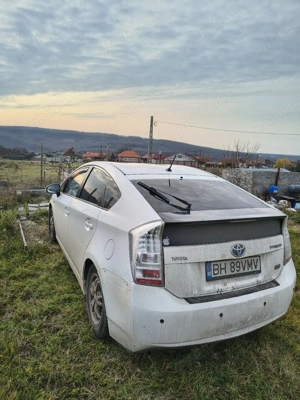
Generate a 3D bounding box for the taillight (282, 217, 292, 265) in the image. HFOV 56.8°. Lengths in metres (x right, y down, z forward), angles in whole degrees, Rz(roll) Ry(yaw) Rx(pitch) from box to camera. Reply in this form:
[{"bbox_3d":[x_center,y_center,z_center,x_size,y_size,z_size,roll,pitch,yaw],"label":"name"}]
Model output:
[{"bbox_3d":[1.194,0.338,2.449,0.205,0.420,0.240,-1,9,-27],"label":"taillight"}]

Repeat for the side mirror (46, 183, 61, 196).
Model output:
[{"bbox_3d":[-1.384,-0.141,3.986,0.220,0.170,0.140,-1,9,-27],"label":"side mirror"}]

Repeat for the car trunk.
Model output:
[{"bbox_3d":[0.590,0.385,2.145,1.190,0.570,0.310,-1,9,-27],"label":"car trunk"}]

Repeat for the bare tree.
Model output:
[{"bbox_3d":[10.889,-4.939,33.000,4.500,4.700,4.400,3,8,0],"label":"bare tree"}]

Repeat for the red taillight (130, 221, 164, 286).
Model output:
[{"bbox_3d":[-0.014,0.351,1.839,0.205,0.420,0.240,-1,9,-27],"label":"red taillight"}]

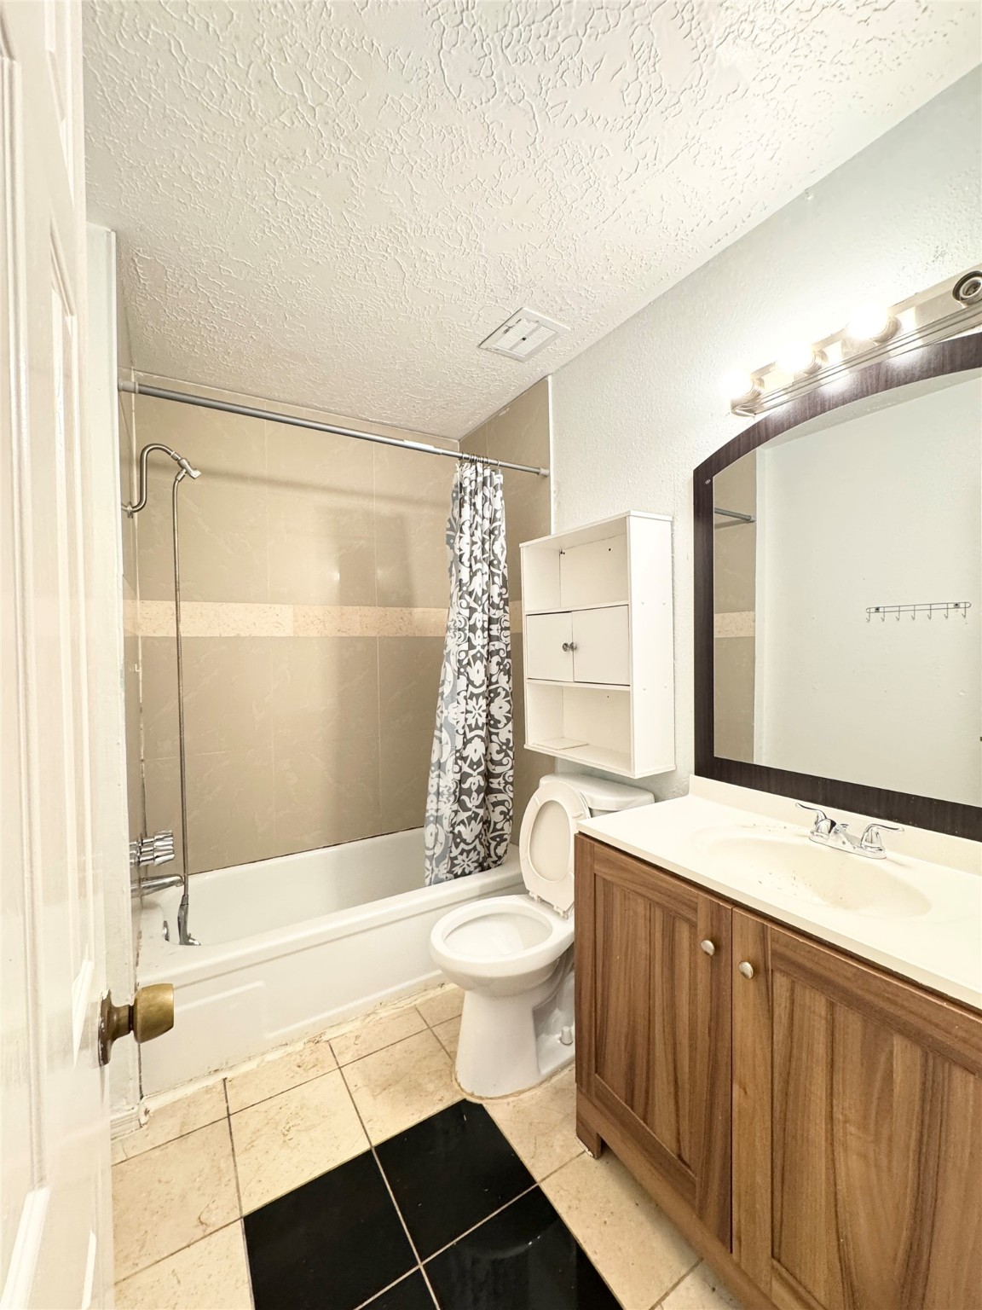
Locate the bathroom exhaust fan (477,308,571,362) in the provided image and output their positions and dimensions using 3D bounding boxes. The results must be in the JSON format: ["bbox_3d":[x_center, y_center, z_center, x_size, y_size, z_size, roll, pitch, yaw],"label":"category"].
[{"bbox_3d":[0.116,-1.167,1.940,0.211,0.019,0.265,-2,2,-31],"label":"bathroom exhaust fan"}]

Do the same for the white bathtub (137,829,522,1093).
[{"bbox_3d":[-0.589,1.109,2.274,1.502,0.354,0.757,-2,2,-31],"label":"white bathtub"}]

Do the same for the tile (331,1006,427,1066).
[{"bbox_3d":[-0.380,1.298,1.810,0.309,0.010,0.142,-2,2,-31],"label":"tile"}]

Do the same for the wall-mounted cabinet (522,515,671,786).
[{"bbox_3d":[0.361,-0.034,1.922,0.186,0.817,0.593,-2,2,-31],"label":"wall-mounted cabinet"}]

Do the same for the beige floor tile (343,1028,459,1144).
[{"bbox_3d":[-0.261,1.301,1.615,0.309,0.010,0.309,-2,2,-31],"label":"beige floor tile"}]

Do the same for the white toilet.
[{"bbox_3d":[0.144,0.875,1.787,0.723,0.820,0.432,-2,2,-31],"label":"white toilet"}]

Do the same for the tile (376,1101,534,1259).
[{"bbox_3d":[-0.097,1.304,1.348,0.309,0.010,0.309,-2,2,-31],"label":"tile"}]

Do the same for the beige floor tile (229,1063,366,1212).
[{"bbox_3d":[-0.527,1.310,1.452,0.309,0.010,0.309,-2,2,-31],"label":"beige floor tile"}]

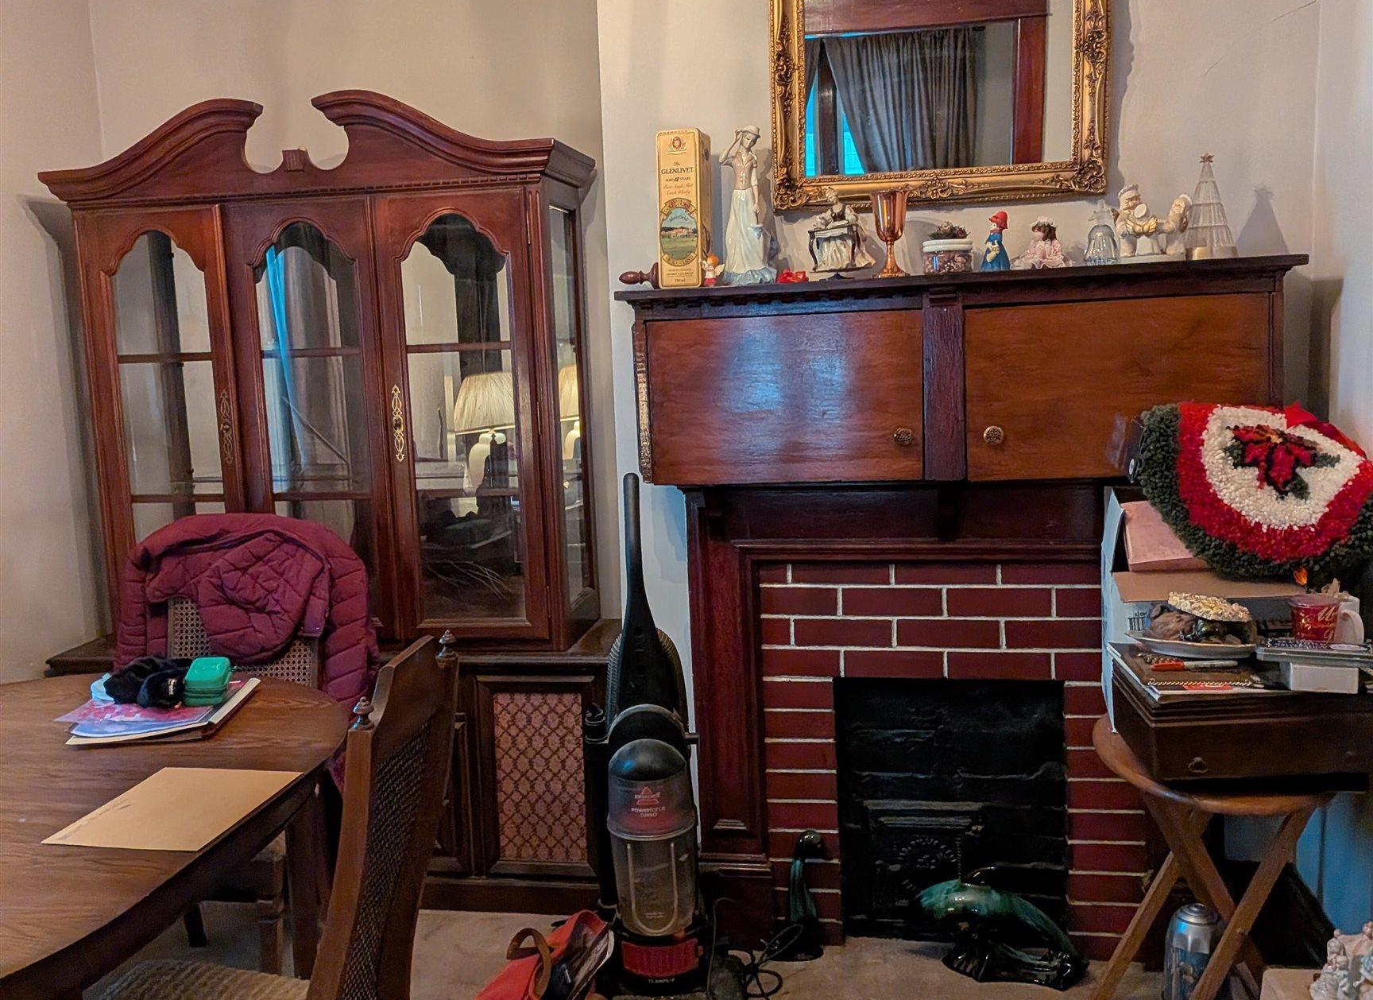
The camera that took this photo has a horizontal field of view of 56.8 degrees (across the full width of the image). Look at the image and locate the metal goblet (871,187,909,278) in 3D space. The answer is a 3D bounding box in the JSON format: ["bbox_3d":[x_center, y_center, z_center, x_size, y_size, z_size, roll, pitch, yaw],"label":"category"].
[{"bbox_3d":[0.403,-0.523,2.512,0.080,0.174,0.080,-1,7,11],"label":"metal goblet"}]

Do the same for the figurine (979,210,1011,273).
[{"bbox_3d":[0.601,-0.501,2.475,0.060,0.124,0.055,-7,9,-36],"label":"figurine"}]

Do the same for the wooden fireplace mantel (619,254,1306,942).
[{"bbox_3d":[0.539,0.273,2.609,1.277,1.440,0.260,-1,7,11],"label":"wooden fireplace mantel"}]

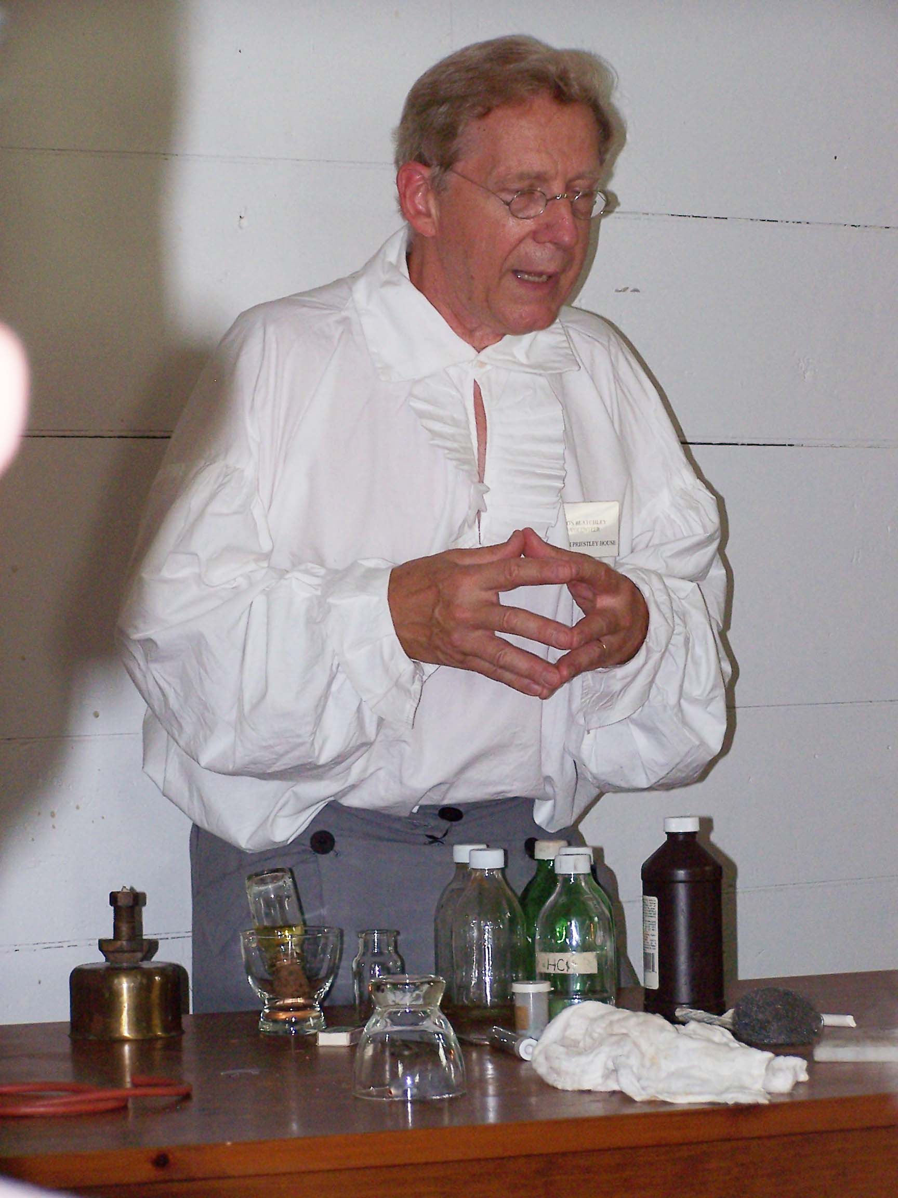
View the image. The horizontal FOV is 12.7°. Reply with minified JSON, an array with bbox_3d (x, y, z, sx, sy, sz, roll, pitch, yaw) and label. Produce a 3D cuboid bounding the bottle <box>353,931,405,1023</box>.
[{"bbox_3d":[-0.060,0.322,3.459,0.045,0.074,0.045,-1,1,0],"label":"bottle"}]

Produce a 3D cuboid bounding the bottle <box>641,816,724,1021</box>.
[{"bbox_3d":[0.199,0.270,3.428,0.070,0.173,0.070,-1,1,0],"label":"bottle"}]

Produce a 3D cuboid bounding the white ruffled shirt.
[{"bbox_3d":[-0.024,-0.053,3.700,0.540,0.570,0.380,-1,1,-23],"label":"white ruffled shirt"}]

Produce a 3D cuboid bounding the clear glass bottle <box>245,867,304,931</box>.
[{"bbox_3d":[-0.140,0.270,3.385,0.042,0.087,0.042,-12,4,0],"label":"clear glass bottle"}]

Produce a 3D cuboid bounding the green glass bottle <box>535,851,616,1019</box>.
[{"bbox_3d":[0.106,0.287,3.408,0.068,0.142,0.068,-1,1,0],"label":"green glass bottle"}]

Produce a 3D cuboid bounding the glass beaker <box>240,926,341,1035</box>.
[{"bbox_3d":[-0.132,0.320,3.389,0.085,0.083,0.085,-1,1,0],"label":"glass beaker"}]

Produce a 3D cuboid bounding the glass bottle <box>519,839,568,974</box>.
[{"bbox_3d":[0.091,0.284,3.543,0.067,0.142,0.067,-1,1,0],"label":"glass bottle"}]

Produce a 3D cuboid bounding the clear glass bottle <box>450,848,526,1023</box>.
[{"bbox_3d":[0.034,0.286,3.488,0.067,0.142,0.067,-1,1,0],"label":"clear glass bottle"}]

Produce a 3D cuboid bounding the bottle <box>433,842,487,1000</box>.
[{"bbox_3d":[0.020,0.285,3.553,0.067,0.141,0.067,-1,1,0],"label":"bottle"}]

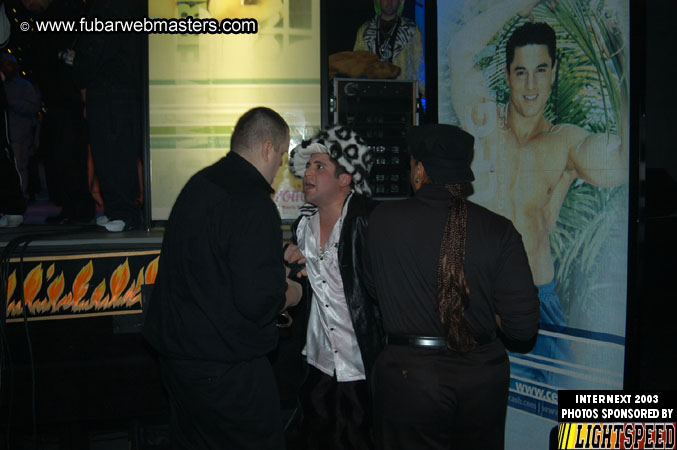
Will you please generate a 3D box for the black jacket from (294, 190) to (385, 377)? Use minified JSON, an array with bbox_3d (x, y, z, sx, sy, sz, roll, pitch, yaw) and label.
[{"bbox_3d":[0.000,0.227,2.500,0.500,0.720,0.320,-3,3,38],"label":"black jacket"}]

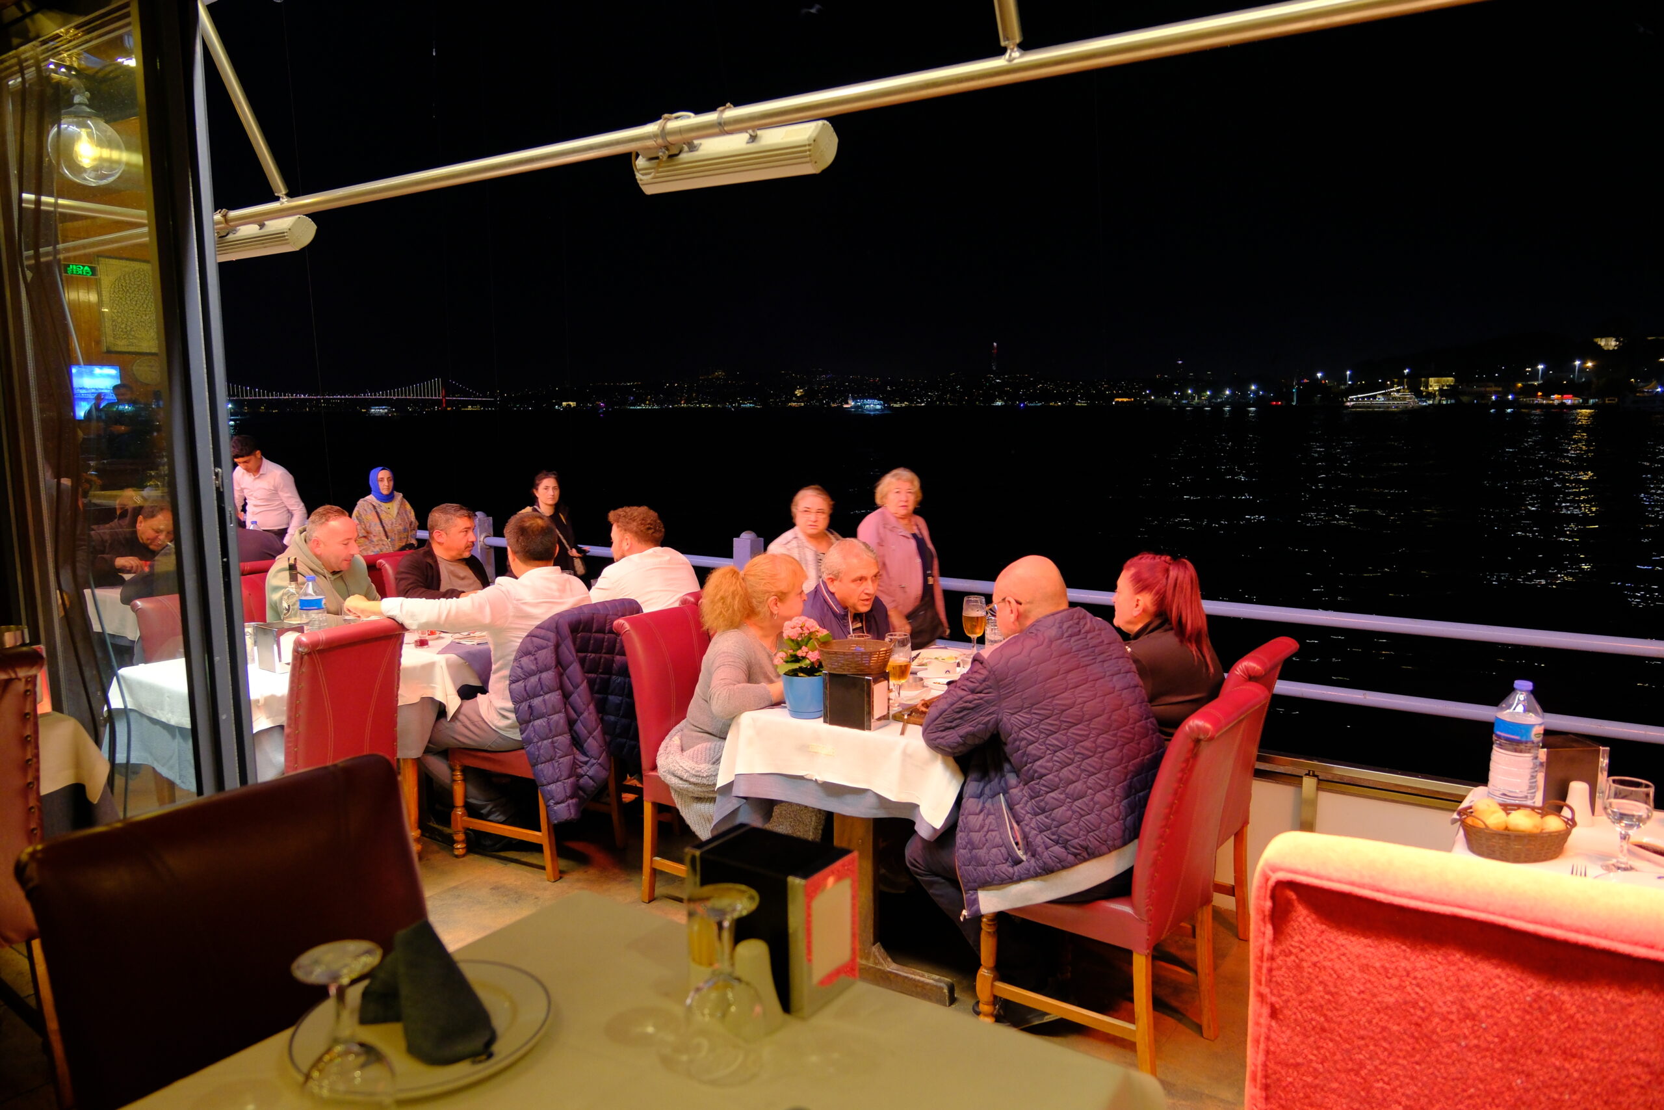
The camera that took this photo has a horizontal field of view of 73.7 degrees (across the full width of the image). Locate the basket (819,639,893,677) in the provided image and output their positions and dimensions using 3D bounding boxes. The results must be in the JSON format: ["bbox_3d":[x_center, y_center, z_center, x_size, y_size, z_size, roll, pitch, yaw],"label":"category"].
[{"bbox_3d":[0.072,0.291,3.167,0.205,0.088,0.175,-1,8,-2],"label":"basket"}]

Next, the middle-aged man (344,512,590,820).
[{"bbox_3d":[-1.403,0.498,4.495,0.900,1.370,0.600,5,9,35],"label":"middle-aged man"}]

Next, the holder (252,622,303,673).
[{"bbox_3d":[-2.156,0.358,4.325,0.160,0.164,0.126,4,9,31],"label":"holder"}]

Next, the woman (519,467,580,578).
[{"bbox_3d":[-1.600,0.291,6.346,0.450,1.530,0.320,-5,9,-30],"label":"woman"}]

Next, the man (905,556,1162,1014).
[{"bbox_3d":[0.535,0.647,3.028,0.820,1.310,0.560,4,9,32],"label":"man"}]

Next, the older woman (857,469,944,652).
[{"bbox_3d":[0.335,0.376,5.449,0.470,1.600,0.330,-6,10,-38],"label":"older woman"}]

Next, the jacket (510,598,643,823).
[{"bbox_3d":[-0.954,0.575,4.240,0.280,0.800,0.540,4,9,31],"label":"jacket"}]

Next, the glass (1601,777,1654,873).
[{"bbox_3d":[1.542,0.522,2.150,0.080,0.175,0.080,4,9,30],"label":"glass"}]

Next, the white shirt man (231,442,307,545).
[{"bbox_3d":[-3.300,0.071,6.518,0.520,1.520,0.420,1,8,12],"label":"white shirt man"}]

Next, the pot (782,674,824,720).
[{"bbox_3d":[-0.083,0.461,3.610,0.146,0.132,0.146,0,8,0],"label":"pot"}]

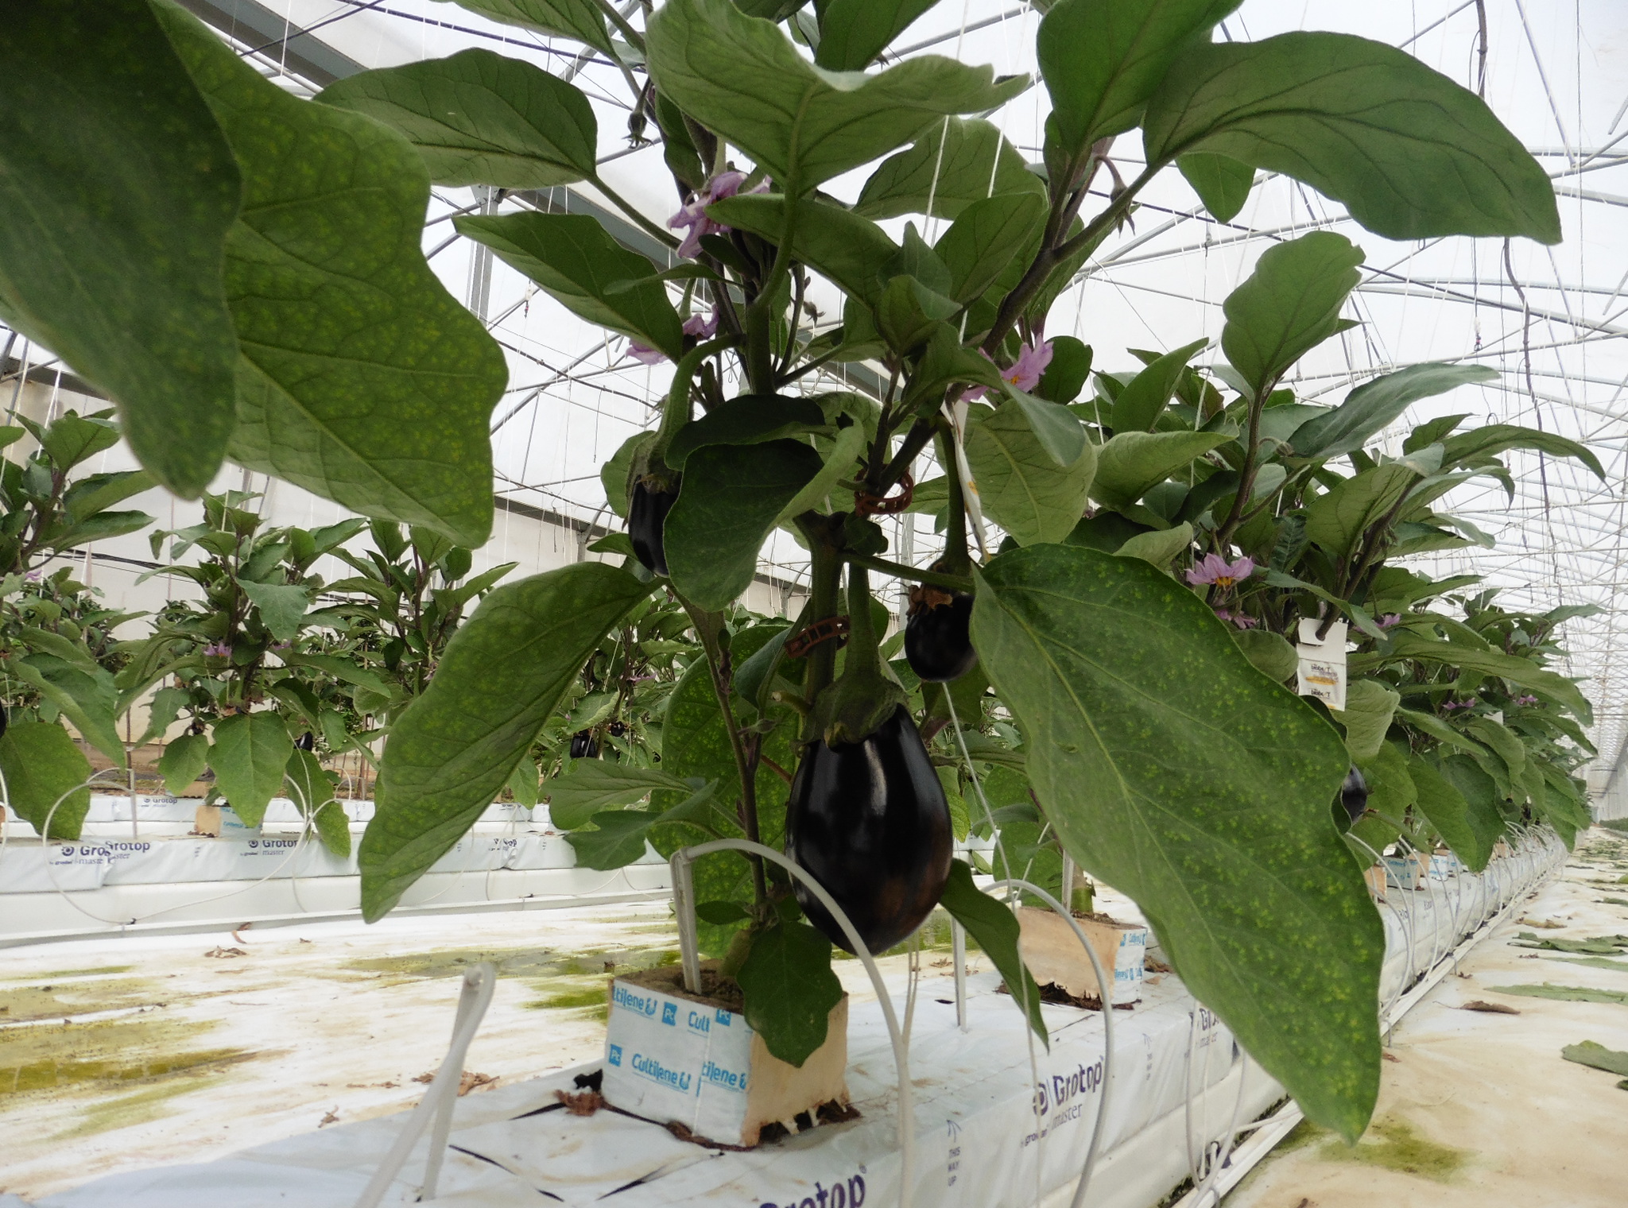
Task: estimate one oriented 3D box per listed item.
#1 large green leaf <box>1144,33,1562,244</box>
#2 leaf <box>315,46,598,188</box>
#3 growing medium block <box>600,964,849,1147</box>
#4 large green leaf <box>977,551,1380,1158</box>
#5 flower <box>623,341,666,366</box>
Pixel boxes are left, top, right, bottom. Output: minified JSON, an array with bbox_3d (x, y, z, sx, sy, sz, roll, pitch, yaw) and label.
[{"bbox_3d":[0.307,-0.267,0.645,0.225,0.065,0.125,8,-8,3],"label":"large green leaf"},{"bbox_3d":[-0.216,-0.294,0.690,0.166,0.035,0.105,7,-21,-14],"label":"leaf"},{"bbox_3d":[-0.048,0.258,0.658,0.100,0.065,0.100,0,-9,34],"label":"growing medium block"},{"bbox_3d":[0.164,0.086,0.520,0.135,0.306,0.060,-21,-33,-14],"label":"large green leaf"},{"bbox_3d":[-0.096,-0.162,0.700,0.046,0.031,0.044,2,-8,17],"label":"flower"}]

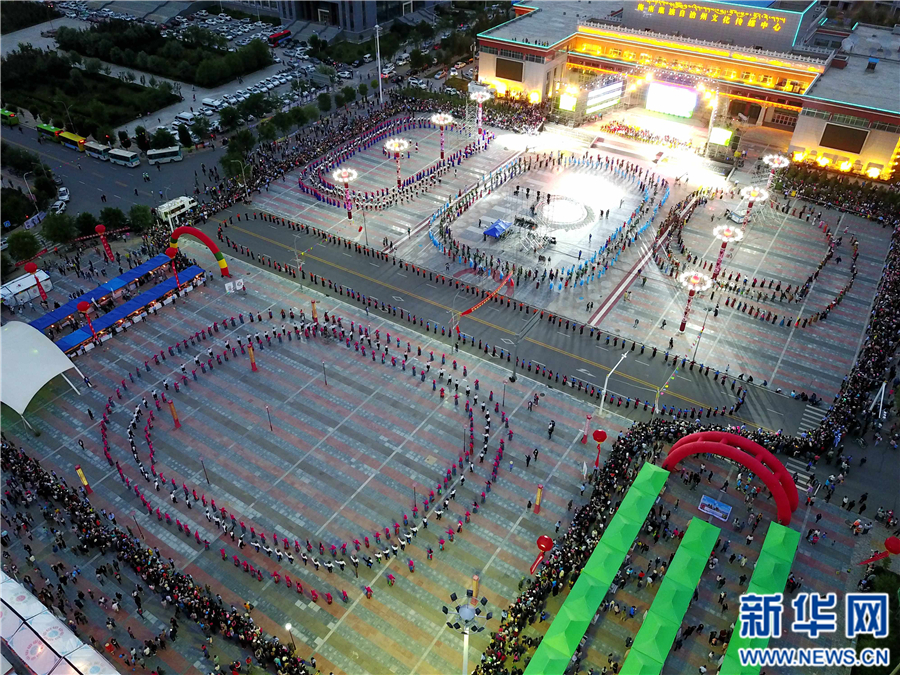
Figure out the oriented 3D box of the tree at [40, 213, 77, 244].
[{"bbox_3d":[-69.565,-19.368,120.806,5.868,6.110,5.868,22,44,26],"label":"tree"}]

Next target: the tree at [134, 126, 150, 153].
[{"bbox_3d":[-69.442,-44.985,153.136,3.155,6.208,3.155,22,44,26],"label":"tree"}]

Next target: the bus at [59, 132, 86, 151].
[{"bbox_3d":[-88.100,-45.723,158.231,8.200,2.850,2.250,21,43,26],"label":"bus"}]

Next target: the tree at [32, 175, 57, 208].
[{"bbox_3d":[-77.863,-28.105,130.385,3.636,6.681,3.636,22,43,25],"label":"tree"}]

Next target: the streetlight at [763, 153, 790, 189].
[{"bbox_3d":[62.396,-30.391,131.787,4.350,9.500,4.350,23,44,25],"label":"streetlight"}]

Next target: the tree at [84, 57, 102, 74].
[{"bbox_3d":[-107.192,-81.787,203.342,4.900,5.200,4.900,22,43,26],"label":"tree"}]

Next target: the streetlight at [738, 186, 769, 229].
[{"bbox_3d":[53.396,-21.860,121.555,4.500,9.600,4.500,22,43,25],"label":"streetlight"}]

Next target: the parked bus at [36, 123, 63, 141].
[{"bbox_3d":[-96.157,-49.298,163.002,8.600,2.850,2.250,20,42,25],"label":"parked bus"}]

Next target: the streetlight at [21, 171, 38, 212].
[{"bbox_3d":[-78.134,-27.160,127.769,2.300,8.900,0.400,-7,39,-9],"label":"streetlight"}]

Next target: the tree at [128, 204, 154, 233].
[{"bbox_3d":[-56.775,-21.776,124.502,4.500,5.500,4.500,22,43,26],"label":"tree"}]

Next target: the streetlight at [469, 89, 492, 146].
[{"bbox_3d":[7.268,-52.460,159.174,4.400,10.300,4.400,22,43,26],"label":"streetlight"}]

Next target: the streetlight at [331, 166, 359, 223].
[{"bbox_3d":[-19.072,-26.286,126.404,4.350,9.500,4.350,0,39,0],"label":"streetlight"}]

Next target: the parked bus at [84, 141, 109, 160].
[{"bbox_3d":[-78.322,-41.344,150.603,6.640,2.655,2.100,21,43,24],"label":"parked bus"}]

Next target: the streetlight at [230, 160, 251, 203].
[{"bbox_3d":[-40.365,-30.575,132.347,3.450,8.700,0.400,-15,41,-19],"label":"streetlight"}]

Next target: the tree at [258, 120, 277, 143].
[{"bbox_3d":[-42.034,-47.101,155.491,4.200,5.400,4.200,0,39,0],"label":"tree"}]

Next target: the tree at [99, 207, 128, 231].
[{"bbox_3d":[-61.336,-21.333,123.467,4.800,5.280,4.800,23,44,25],"label":"tree"}]

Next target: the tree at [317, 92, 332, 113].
[{"bbox_3d":[-31.899,-59.962,172.473,3.780,4.899,3.780,0,38,0],"label":"tree"}]

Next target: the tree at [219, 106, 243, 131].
[{"bbox_3d":[-52.796,-52.750,162.947,5.511,5.856,5.511,0,38,0],"label":"tree"}]

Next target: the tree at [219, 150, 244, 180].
[{"bbox_3d":[-45.625,-35.835,141.691,5.200,6.500,5.200,22,43,26],"label":"tree"}]

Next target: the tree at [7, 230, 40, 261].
[{"bbox_3d":[-71.885,-15.098,114.267,4.807,6.105,4.807,22,43,25],"label":"tree"}]

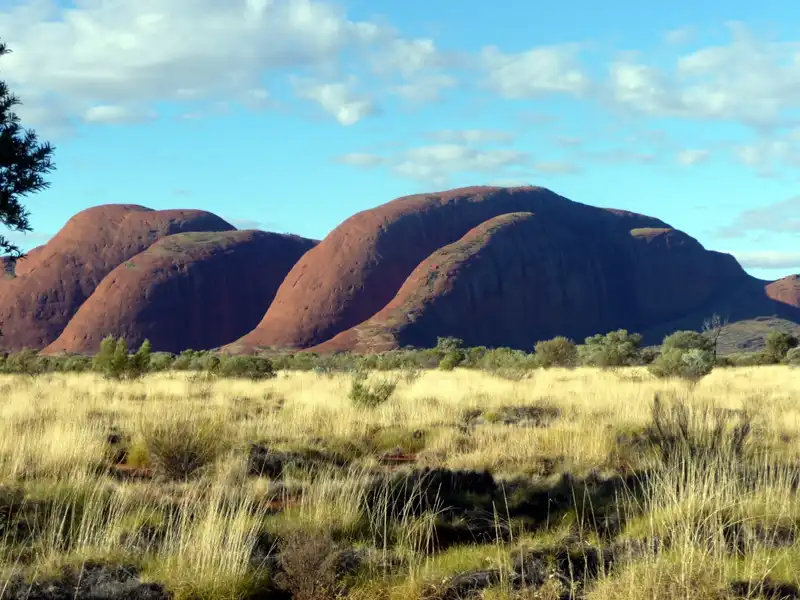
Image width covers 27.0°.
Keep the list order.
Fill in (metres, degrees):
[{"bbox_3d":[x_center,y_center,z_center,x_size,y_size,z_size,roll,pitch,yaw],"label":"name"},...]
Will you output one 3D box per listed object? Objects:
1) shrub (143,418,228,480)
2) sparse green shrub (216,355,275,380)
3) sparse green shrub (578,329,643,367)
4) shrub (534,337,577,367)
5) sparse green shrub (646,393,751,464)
[{"bbox_3d":[-2.836,1.970,22.000,1.137,0.806,1.046,0,-2,0],"label":"shrub"},{"bbox_3d":[-7.380,3.269,80.000,2.885,1.298,2.452,0,-2,0],"label":"sparse green shrub"},{"bbox_3d":[13.662,3.148,108.000,4.154,2.596,3.531,0,-2,0],"label":"sparse green shrub"},{"bbox_3d":[10.028,3.472,108.000,2.856,2.207,2.570,0,-2,0],"label":"shrub"},{"bbox_3d":[4.216,1.836,23.500,1.469,1.059,1.175,0,-2,0],"label":"sparse green shrub"}]

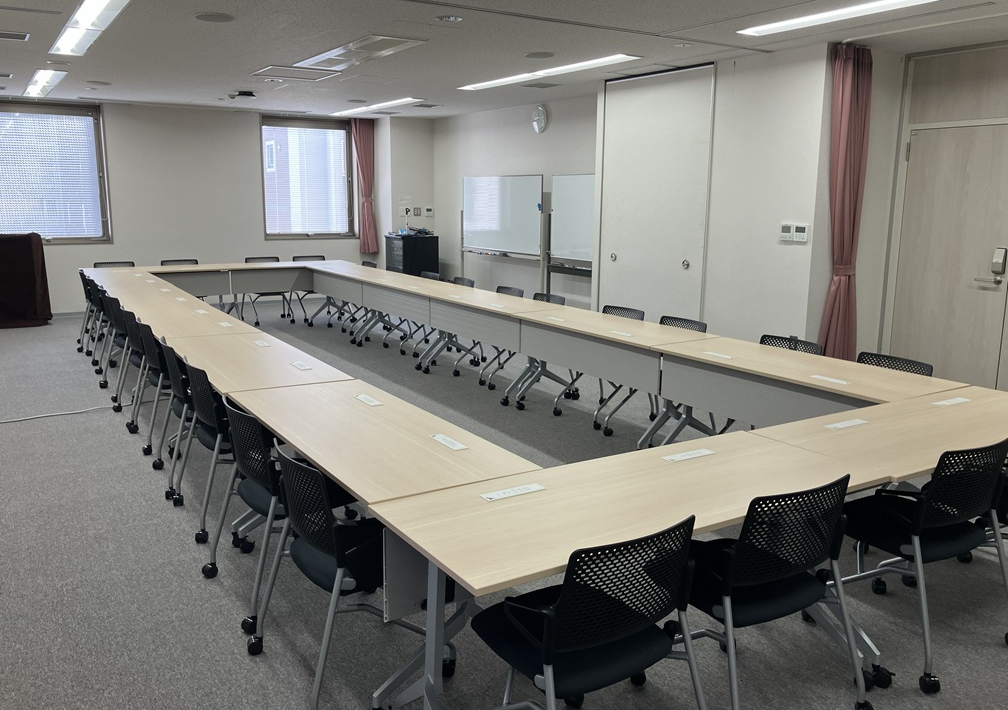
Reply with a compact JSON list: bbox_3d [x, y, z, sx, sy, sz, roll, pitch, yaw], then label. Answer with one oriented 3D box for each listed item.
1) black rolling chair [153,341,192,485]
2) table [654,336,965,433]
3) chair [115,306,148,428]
[{"bbox_3d":[-1.631,0.299,4.506,0.570,0.775,0.570,-6,13,-32],"label":"black rolling chair"},{"bbox_3d":[1.500,0.399,4.342,0.615,0.720,1.510,-6,13,-32],"label":"table"},{"bbox_3d":[-2.448,0.053,5.777,0.560,0.780,0.560,-7,13,-32],"label":"chair"}]

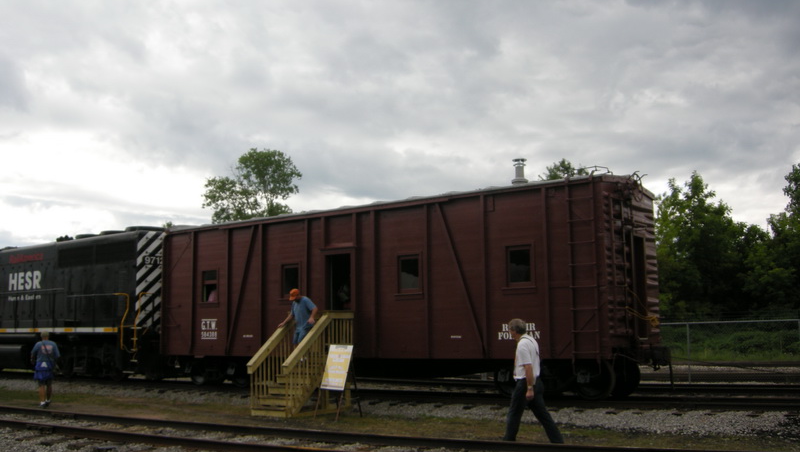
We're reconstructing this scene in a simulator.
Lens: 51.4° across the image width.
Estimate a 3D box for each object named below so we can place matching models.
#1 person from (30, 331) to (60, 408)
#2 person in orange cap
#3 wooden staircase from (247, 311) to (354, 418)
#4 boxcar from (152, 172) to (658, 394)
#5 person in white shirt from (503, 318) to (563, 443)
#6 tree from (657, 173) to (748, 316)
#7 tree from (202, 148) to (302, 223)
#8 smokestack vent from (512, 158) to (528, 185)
[{"bbox_3d":[-8.067,3.260,18.959,0.620,1.740,0.420,2,-8,-24],"label":"person"},{"bbox_3d":[-2.093,2.165,17.463,0.600,1.700,0.500,-7,-10,41],"label":"person in orange cap"},{"bbox_3d":[-2.027,2.825,17.425,1.020,2.120,2.250,-6,-9,35],"label":"wooden staircase"},{"bbox_3d":[-0.383,1.630,19.722,13.000,4.420,2.980,-6,-9,35],"label":"boxcar"},{"bbox_3d":[1.782,2.148,11.380,0.800,1.720,0.550,-4,-8,27],"label":"person in white shirt"},{"bbox_3d":[14.925,1.904,40.424,4.700,9.155,4.500,-4,-8,20],"label":"tree"},{"bbox_3d":[-9.825,1.710,55.121,6.700,13.966,6.500,0,-7,-10],"label":"tree"},{"bbox_3d":[2.506,-1.133,17.300,0.320,0.540,0.320,-1,-7,0],"label":"smokestack vent"}]

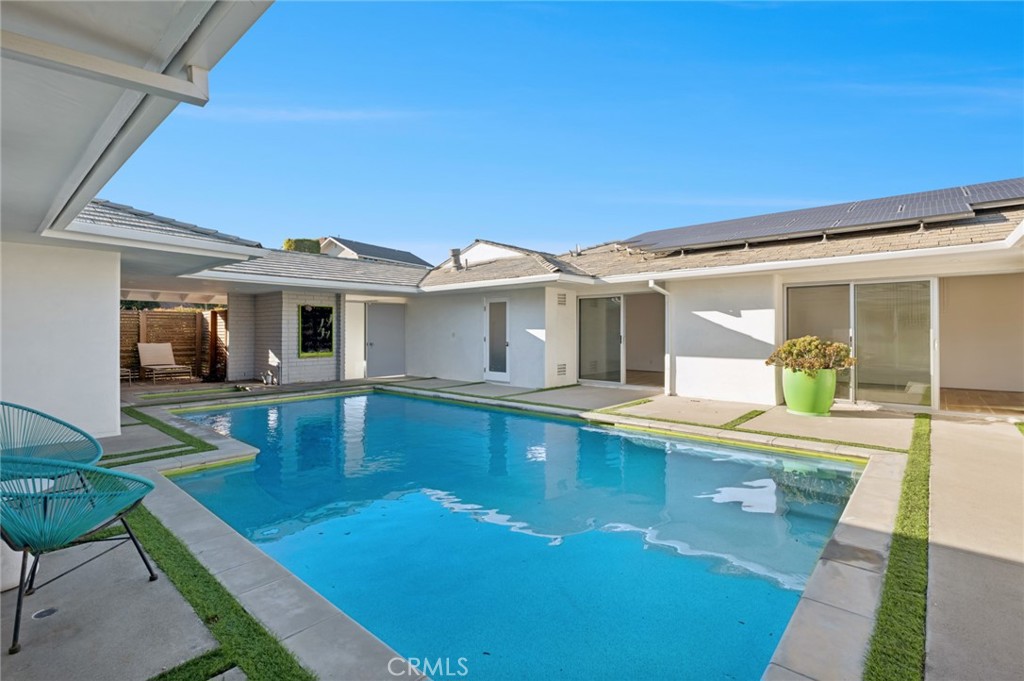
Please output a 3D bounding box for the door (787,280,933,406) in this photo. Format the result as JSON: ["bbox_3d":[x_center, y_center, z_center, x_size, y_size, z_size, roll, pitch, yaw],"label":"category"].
[{"bbox_3d":[5.644,0.014,7.505,1.993,1.981,0.100,1,1,40],"label":"door"}]

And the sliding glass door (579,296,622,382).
[{"bbox_3d":[2.048,-0.040,10.534,1.209,1.981,0.100,1,1,40],"label":"sliding glass door"}]

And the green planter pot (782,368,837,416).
[{"bbox_3d":[4.606,0.786,7.045,0.700,0.660,0.700,1,1,40],"label":"green planter pot"}]

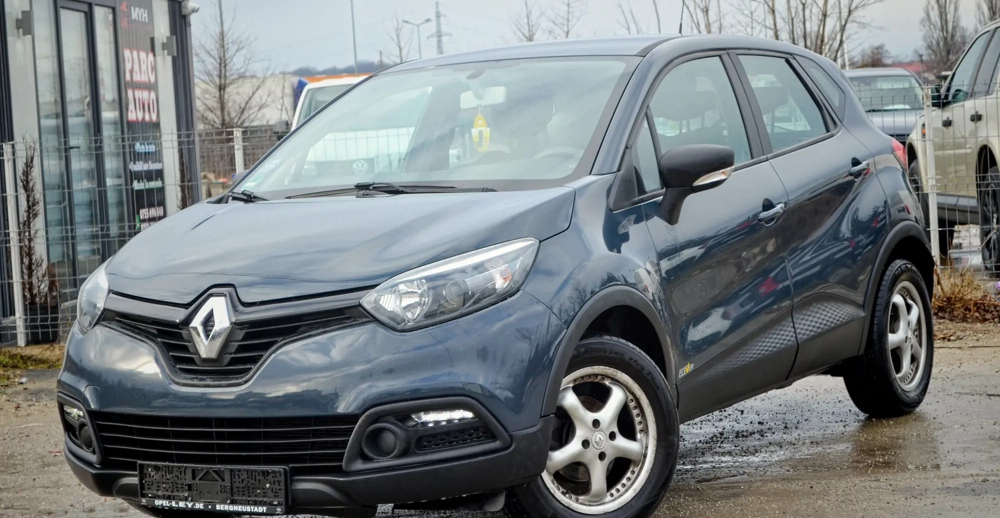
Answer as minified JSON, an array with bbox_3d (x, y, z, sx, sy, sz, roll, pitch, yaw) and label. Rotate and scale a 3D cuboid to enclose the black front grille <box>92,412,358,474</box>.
[{"bbox_3d":[-0.814,0.527,6.558,0.970,0.150,0.110,-2,4,31],"label":"black front grille"}]

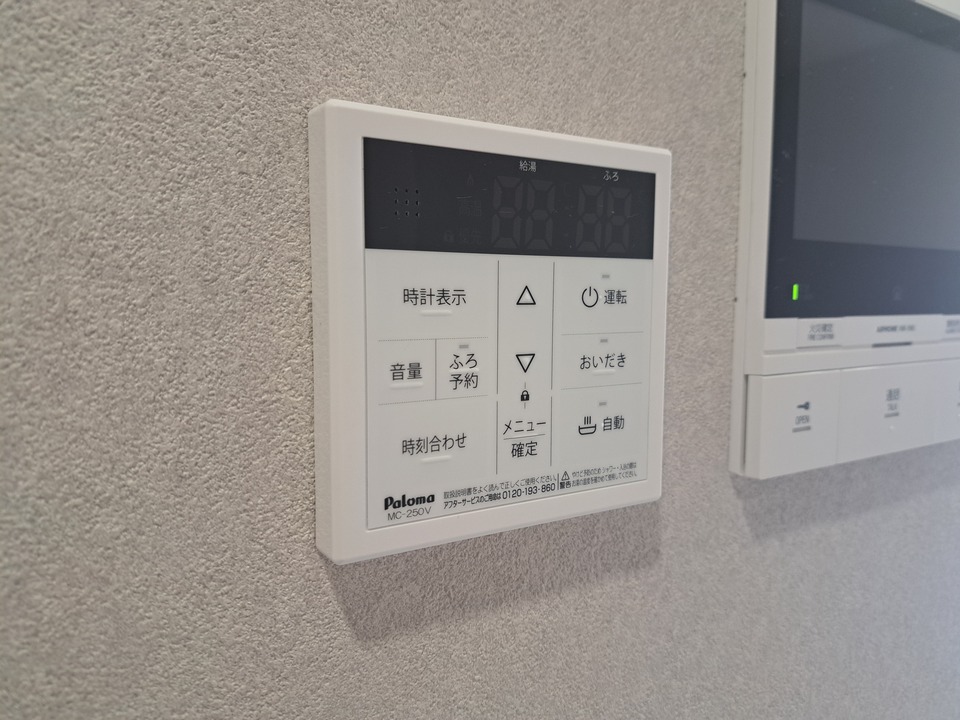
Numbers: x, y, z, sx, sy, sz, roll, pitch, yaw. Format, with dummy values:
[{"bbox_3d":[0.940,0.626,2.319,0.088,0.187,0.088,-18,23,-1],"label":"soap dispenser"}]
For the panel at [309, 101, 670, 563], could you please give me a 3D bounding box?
[{"bbox_3d":[0.010,-0.008,0.204,0.119,0.120,0.017,-3,7,-30],"label":"panel"}]

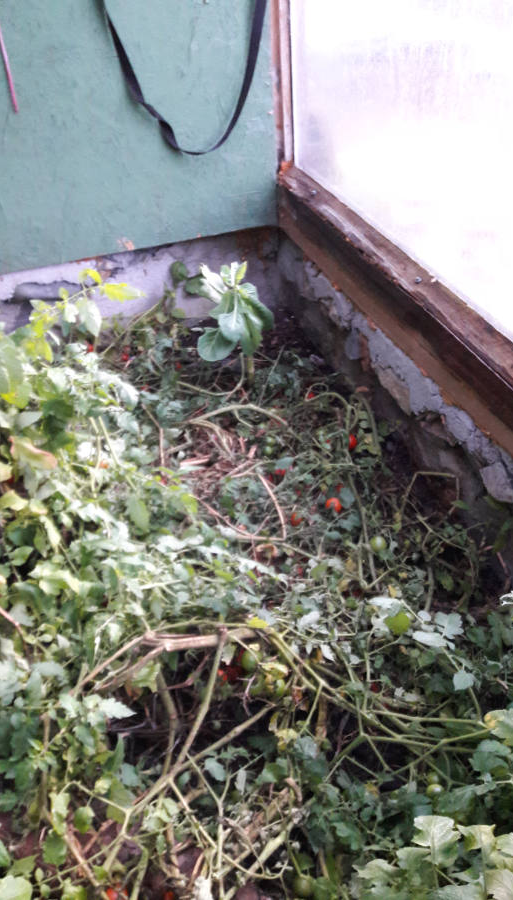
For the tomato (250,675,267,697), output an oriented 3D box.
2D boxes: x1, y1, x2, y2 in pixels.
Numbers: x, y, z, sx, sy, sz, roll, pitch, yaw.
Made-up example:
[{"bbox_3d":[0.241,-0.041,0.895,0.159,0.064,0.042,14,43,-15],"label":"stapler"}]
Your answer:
[{"bbox_3d":[0.002,0.437,1.351,0.036,0.039,0.036,-3,37,2],"label":"tomato"}]

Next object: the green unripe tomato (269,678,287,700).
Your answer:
[{"bbox_3d":[0.041,0.444,1.348,0.036,0.039,0.036,-3,37,2],"label":"green unripe tomato"}]

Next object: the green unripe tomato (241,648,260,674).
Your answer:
[{"bbox_3d":[-0.009,0.399,1.373,0.038,0.043,0.038,-3,37,2],"label":"green unripe tomato"}]

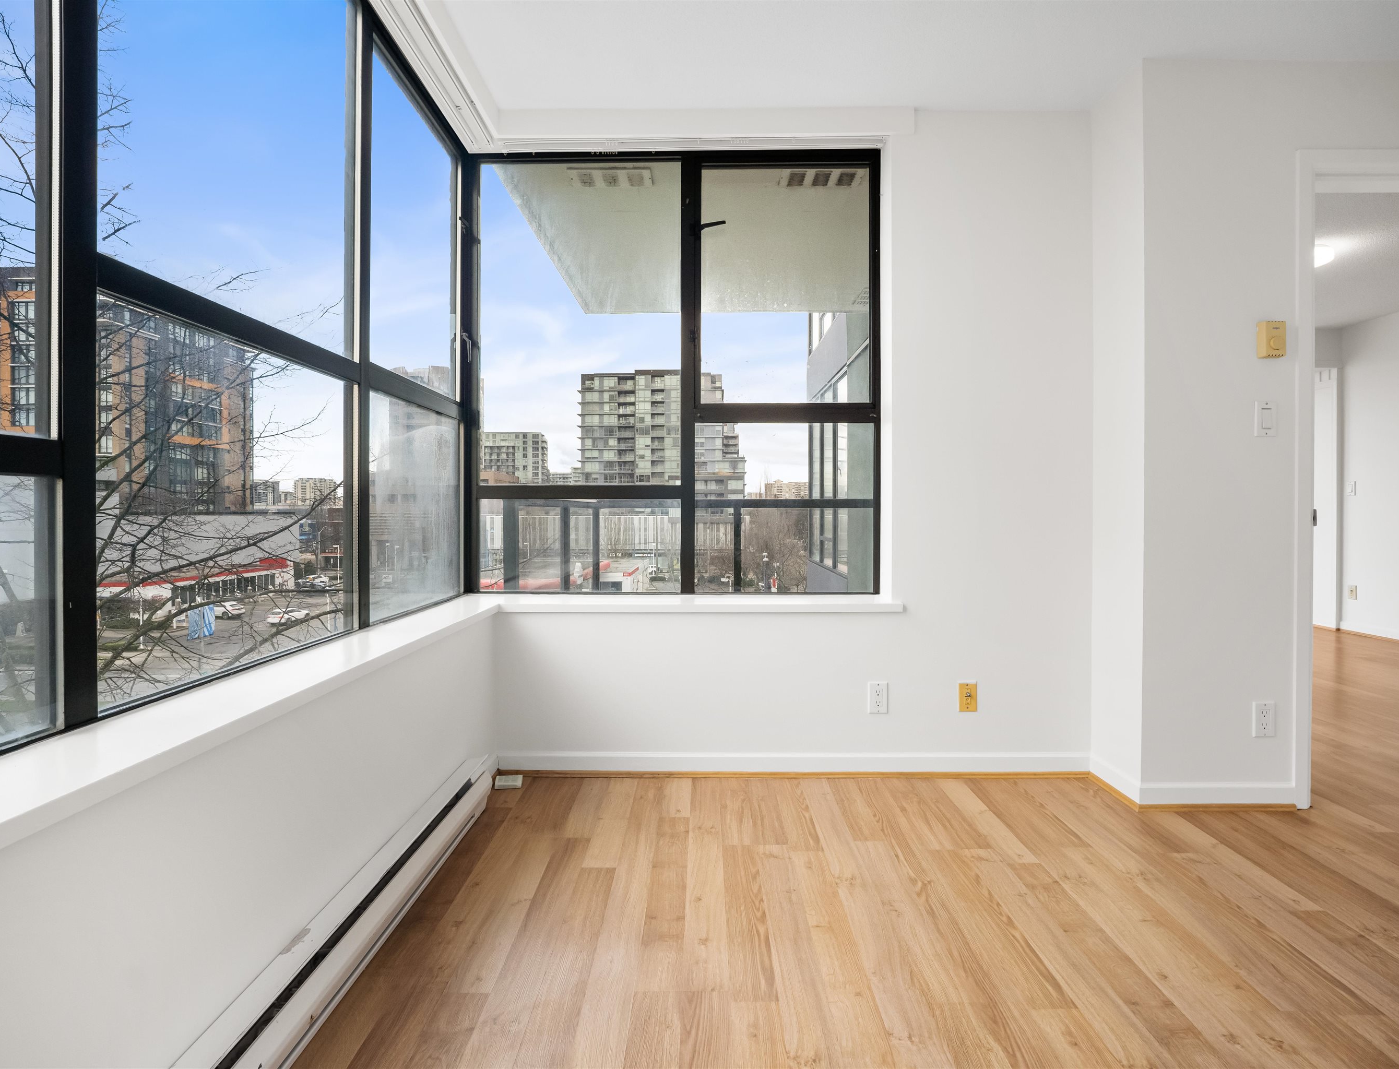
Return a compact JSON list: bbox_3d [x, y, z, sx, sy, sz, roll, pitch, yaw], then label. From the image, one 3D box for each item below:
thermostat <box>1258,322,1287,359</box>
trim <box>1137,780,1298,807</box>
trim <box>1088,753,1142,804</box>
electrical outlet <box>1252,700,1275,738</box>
[{"bbox_3d":[1.846,-0.628,1.864,0.066,0.115,0.032,0,0,0],"label":"thermostat"},{"bbox_3d":[1.671,0.835,1.872,0.507,0.079,0.015,0,0,0],"label":"trim"},{"bbox_3d":[1.428,0.833,1.986,0.015,0.078,0.238,0,0,0],"label":"trim"},{"bbox_3d":[1.831,0.601,1.876,0.071,0.116,0.008,0,0,0],"label":"electrical outlet"}]

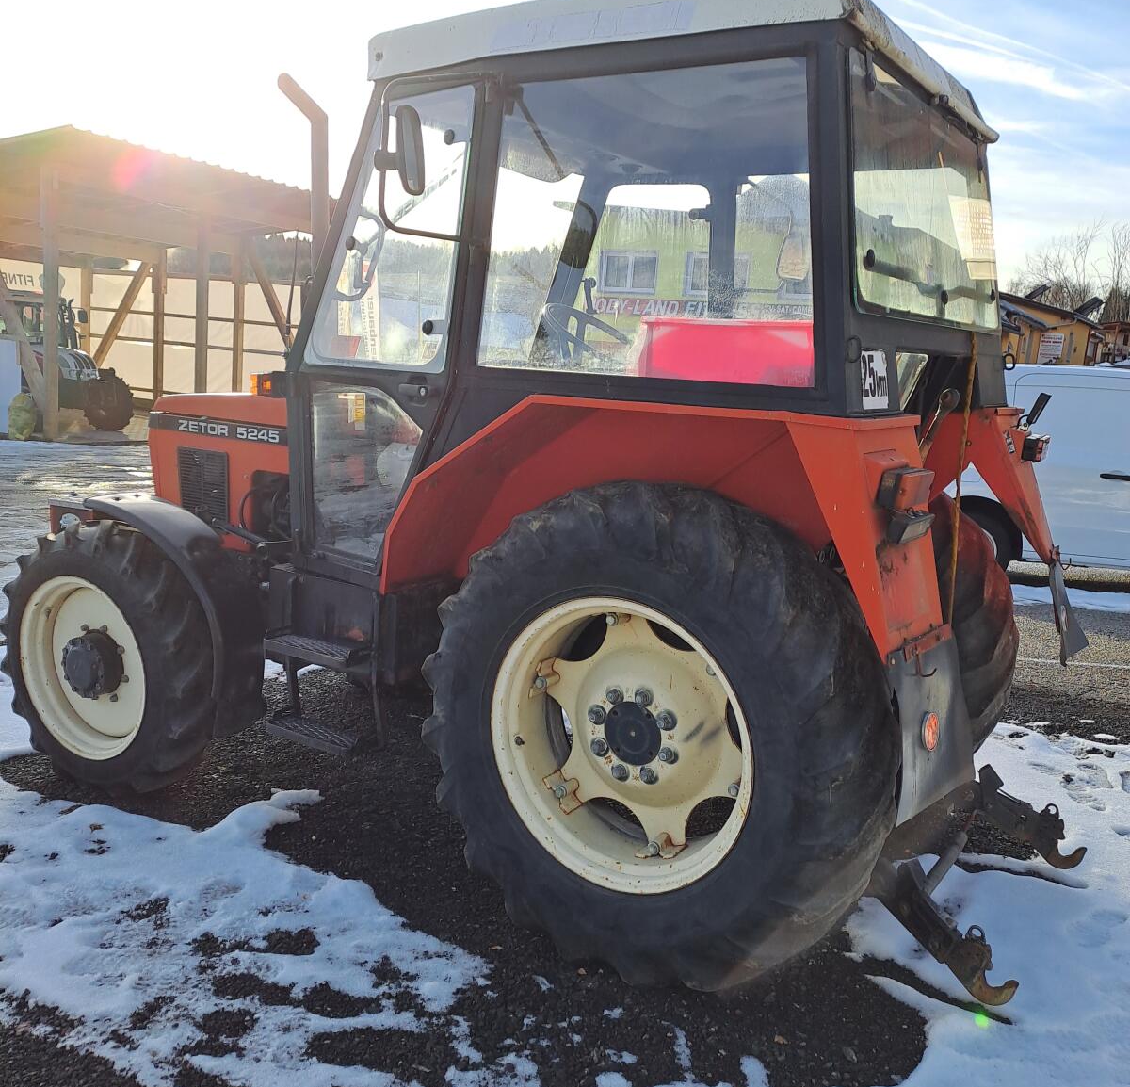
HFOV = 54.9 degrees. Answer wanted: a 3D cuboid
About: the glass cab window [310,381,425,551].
[{"bbox_3d":[-0.603,-0.219,3.297,0.525,0.515,0.040,12,12,41],"label":"glass cab window"}]

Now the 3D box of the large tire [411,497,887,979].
[{"bbox_3d":[0.206,0.506,2.918,1.333,1.323,0.374,10,12,33],"label":"large tire"}]

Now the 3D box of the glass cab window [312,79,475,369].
[{"bbox_3d":[-0.531,-0.906,3.195,0.616,0.783,0.040,11,6,42],"label":"glass cab window"}]

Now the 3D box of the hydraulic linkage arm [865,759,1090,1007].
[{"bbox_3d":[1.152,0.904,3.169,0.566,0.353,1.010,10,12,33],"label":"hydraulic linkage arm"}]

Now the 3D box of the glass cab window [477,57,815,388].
[{"bbox_3d":[0.206,-0.780,2.651,0.954,0.747,0.040,10,5,33],"label":"glass cab window"}]

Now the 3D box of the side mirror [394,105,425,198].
[{"bbox_3d":[-0.408,-1.052,2.935,0.056,0.237,0.141,-3,9,11],"label":"side mirror"}]

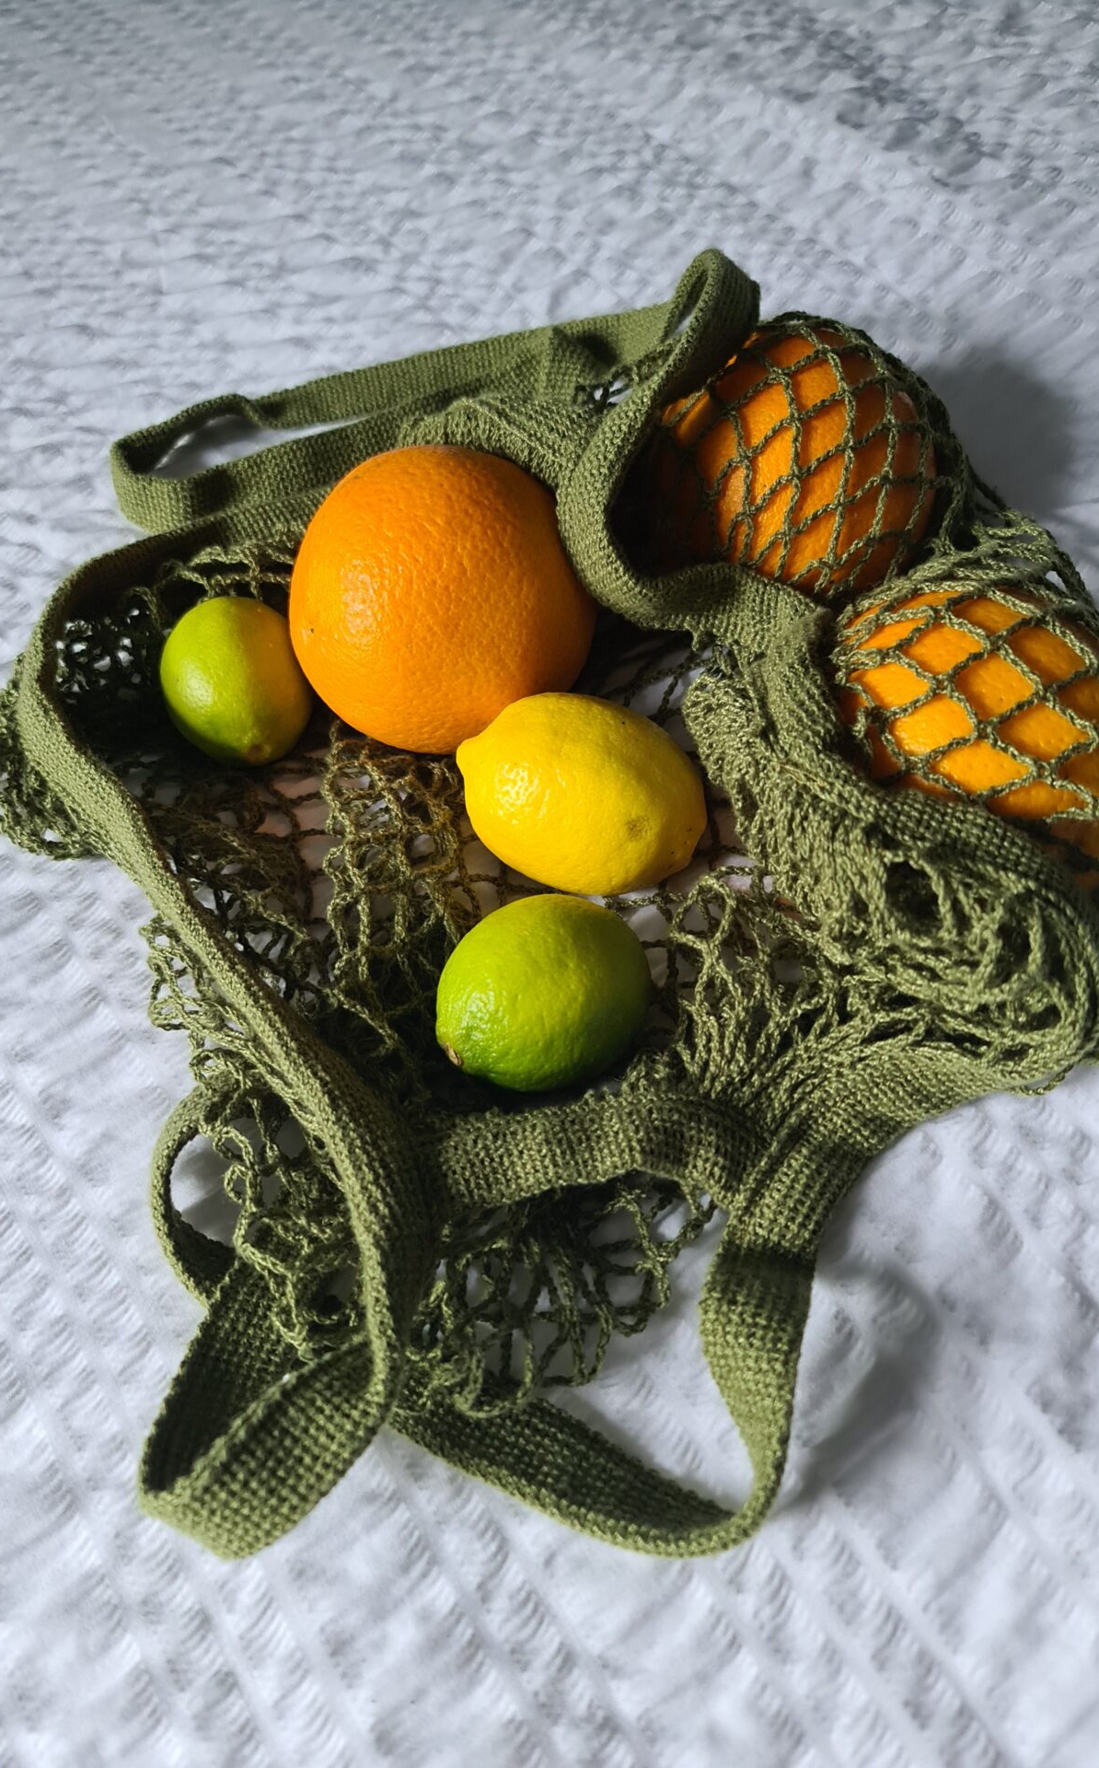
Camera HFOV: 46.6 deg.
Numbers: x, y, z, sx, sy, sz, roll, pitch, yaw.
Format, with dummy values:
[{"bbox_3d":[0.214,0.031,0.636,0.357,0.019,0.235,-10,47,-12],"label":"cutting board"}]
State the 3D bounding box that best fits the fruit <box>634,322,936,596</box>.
[{"bbox_3d":[0.075,-0.131,0.402,0.089,0.088,0.089,0,57,0],"label":"fruit"}]

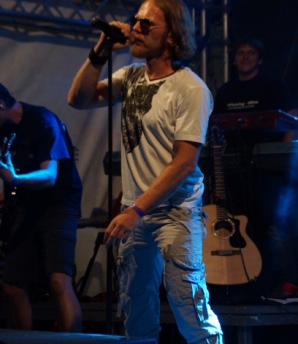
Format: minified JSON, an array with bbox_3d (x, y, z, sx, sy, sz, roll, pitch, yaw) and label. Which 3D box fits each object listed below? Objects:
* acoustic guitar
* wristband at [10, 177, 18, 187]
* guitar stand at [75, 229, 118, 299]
[{"bbox_3d":[0.405,0.188,8.387,0.405,1.020,0.120,2,-26,-9],"label":"acoustic guitar"},{"bbox_3d":[-0.635,0.044,7.050,0.020,0.060,0.048,31,0,-29],"label":"wristband"},{"bbox_3d":[-0.283,0.548,8.700,0.270,0.400,0.280,0,-6,5],"label":"guitar stand"}]

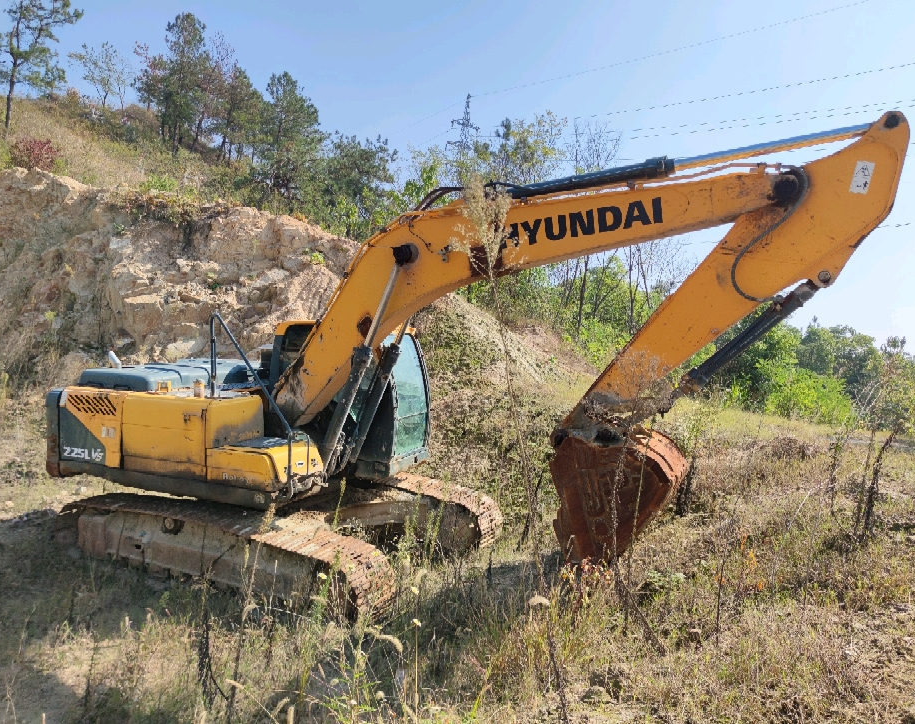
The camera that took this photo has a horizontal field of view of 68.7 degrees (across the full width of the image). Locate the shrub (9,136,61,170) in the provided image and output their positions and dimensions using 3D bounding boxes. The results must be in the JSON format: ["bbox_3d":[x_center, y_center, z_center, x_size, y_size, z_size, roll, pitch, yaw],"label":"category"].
[{"bbox_3d":[-14.540,-7.167,23.000,1.750,1.200,1.600,1,4,-32],"label":"shrub"}]

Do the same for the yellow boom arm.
[{"bbox_3d":[0.736,-0.135,6.763,6.220,4.040,1.140,3,4,25],"label":"yellow boom arm"}]

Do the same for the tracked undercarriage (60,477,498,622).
[{"bbox_3d":[-2.103,1.992,8.202,4.440,0.930,2.990,3,4,29],"label":"tracked undercarriage"}]

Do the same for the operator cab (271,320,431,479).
[{"bbox_3d":[-1.358,0.399,8.720,1.820,1.810,1.000,3,4,25],"label":"operator cab"}]

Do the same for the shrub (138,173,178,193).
[{"bbox_3d":[-9.353,-5.634,21.000,1.200,0.700,1.100,2,4,-24],"label":"shrub"}]

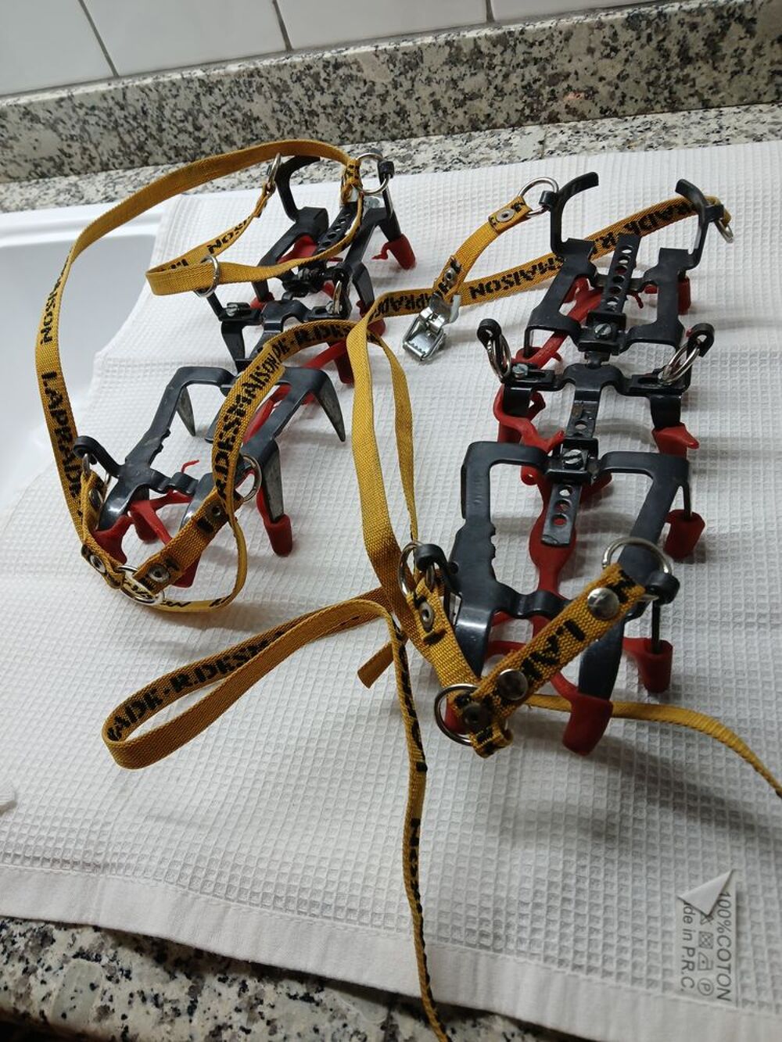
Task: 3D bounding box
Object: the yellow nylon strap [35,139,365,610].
[{"bbox_3d":[-0.115,-0.093,0.427,0.200,0.098,0.280,1,56,16],"label":"yellow nylon strap"}]

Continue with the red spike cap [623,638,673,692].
[{"bbox_3d":[0.102,0.056,0.307,0.019,0.024,0.013,2,32,20],"label":"red spike cap"}]

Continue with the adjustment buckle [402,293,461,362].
[{"bbox_3d":[0.024,-0.111,0.452,0.024,0.014,0.042,22,78,28],"label":"adjustment buckle"}]

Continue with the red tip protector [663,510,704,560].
[{"bbox_3d":[0.126,0.005,0.338,0.016,0.022,0.012,6,47,14],"label":"red tip protector"}]

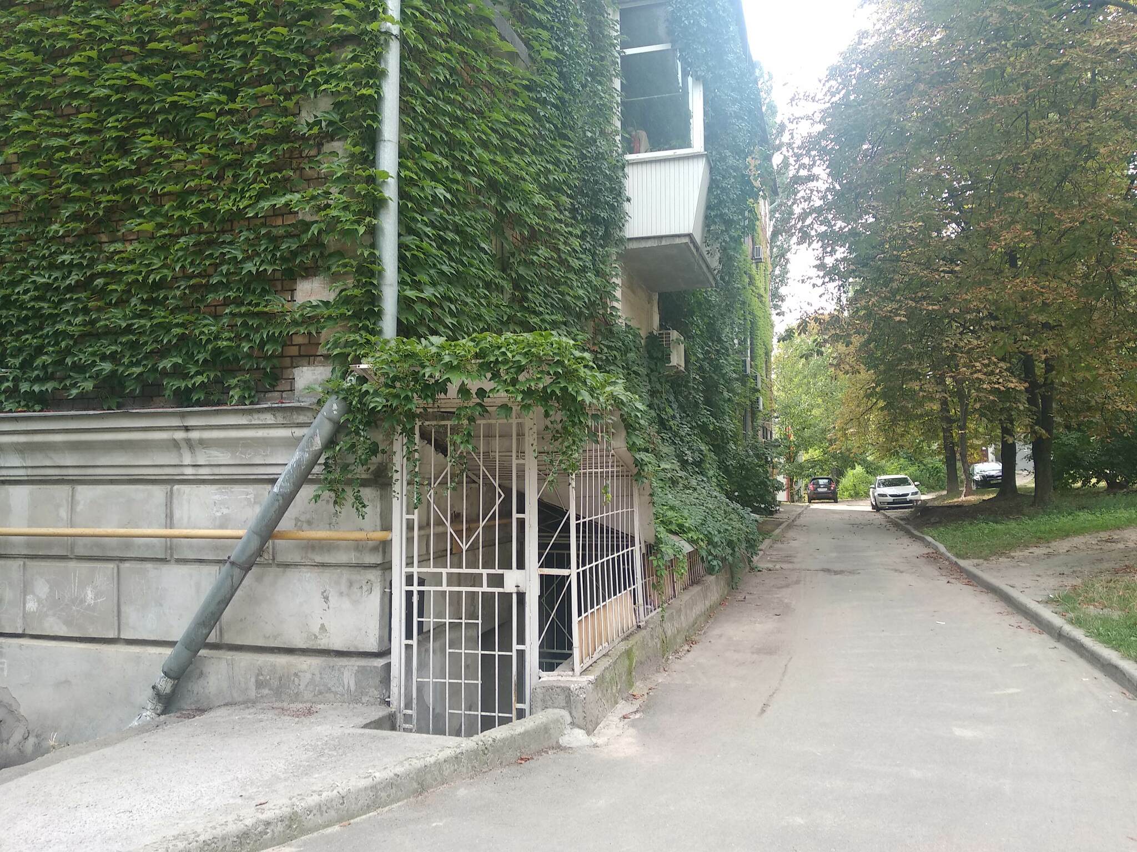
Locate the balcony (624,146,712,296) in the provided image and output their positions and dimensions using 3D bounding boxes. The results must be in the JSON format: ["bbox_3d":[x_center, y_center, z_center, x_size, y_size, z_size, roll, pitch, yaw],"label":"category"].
[{"bbox_3d":[1.614,-3.059,13.306,1.282,1.261,2.758,-1,-4,16],"label":"balcony"}]

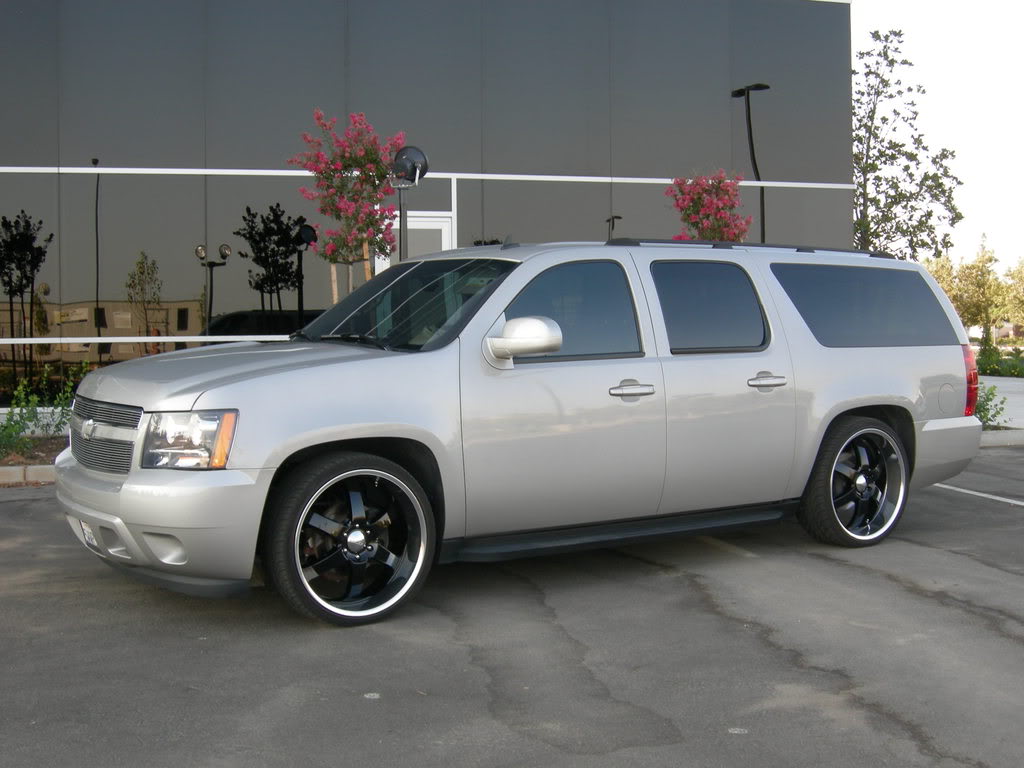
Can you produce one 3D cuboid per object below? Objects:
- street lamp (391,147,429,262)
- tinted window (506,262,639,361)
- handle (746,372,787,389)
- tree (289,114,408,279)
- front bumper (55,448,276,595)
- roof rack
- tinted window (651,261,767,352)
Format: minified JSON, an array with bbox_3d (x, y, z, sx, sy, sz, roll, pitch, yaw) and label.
[{"bbox_3d":[-0.890,-0.705,11.292,0.310,2.709,0.300,-1,3,-14],"label":"street lamp"},{"bbox_3d":[0.286,-0.371,6.469,0.840,0.510,0.070,-2,-12,-34],"label":"tinted window"},{"bbox_3d":[1.386,-0.005,7.080,0.270,0.070,0.060,-2,3,-34],"label":"handle"},{"bbox_3d":[-1.429,-0.860,11.285,1.000,3.024,1.000,0,3,0],"label":"tree"},{"bbox_3d":[-1.771,0.582,6.118,0.530,0.540,1.980,-3,5,-35],"label":"front bumper"},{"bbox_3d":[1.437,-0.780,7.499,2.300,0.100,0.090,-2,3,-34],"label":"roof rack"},{"bbox_3d":[1.062,-0.410,6.997,0.720,0.510,0.070,-2,-12,-34],"label":"tinted window"}]

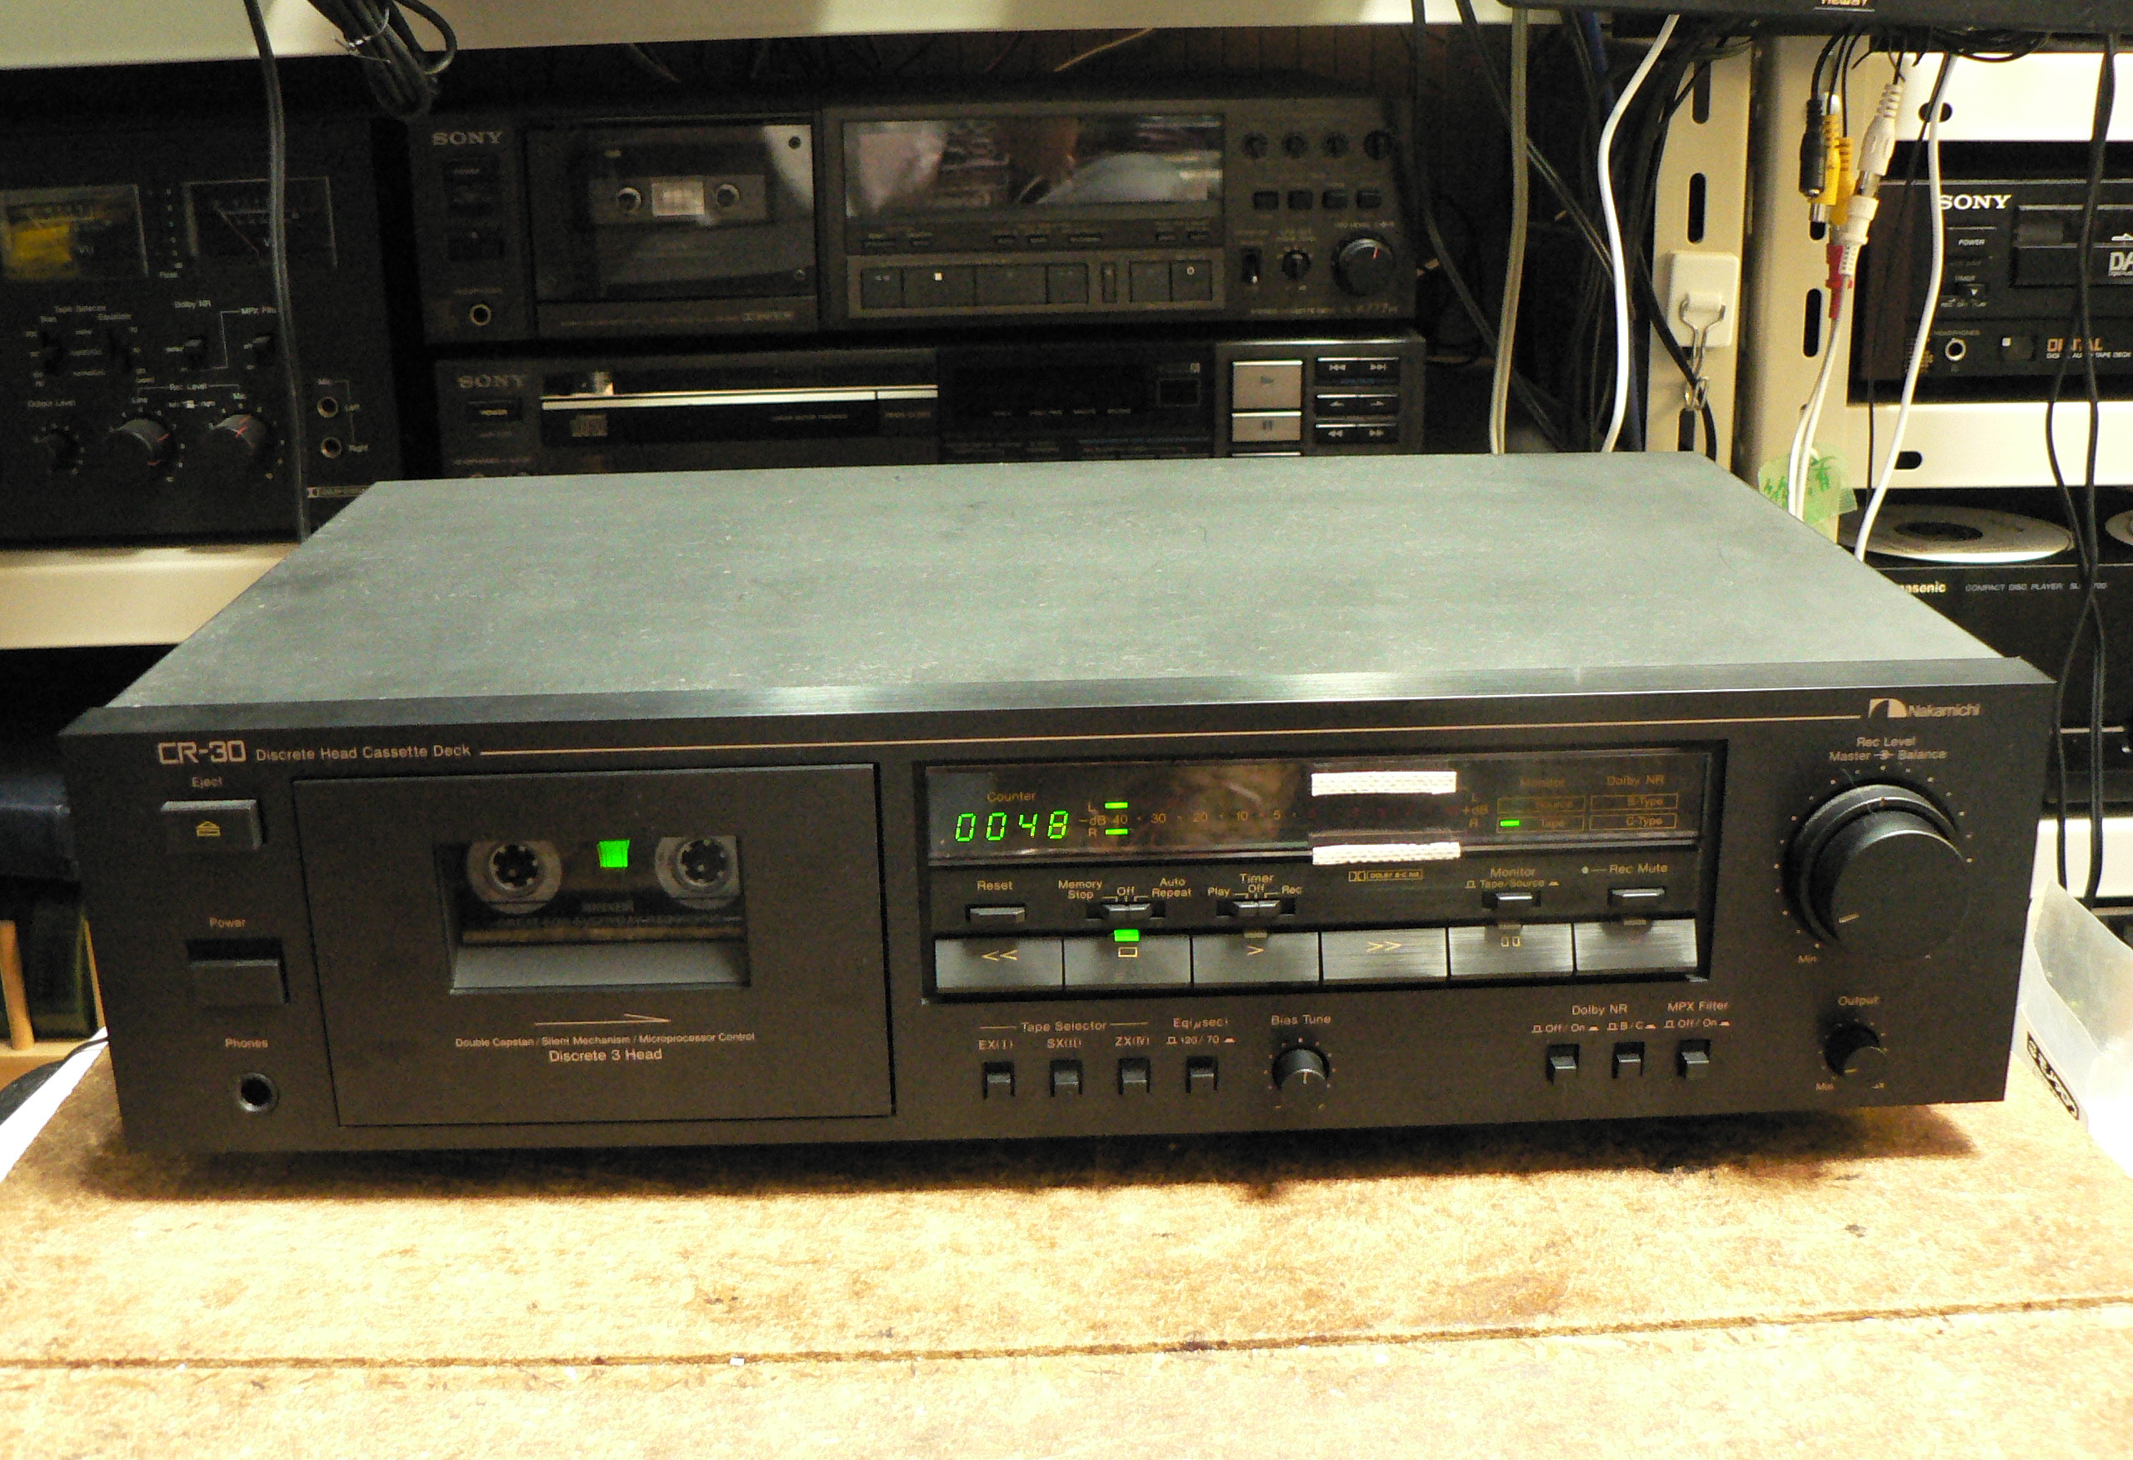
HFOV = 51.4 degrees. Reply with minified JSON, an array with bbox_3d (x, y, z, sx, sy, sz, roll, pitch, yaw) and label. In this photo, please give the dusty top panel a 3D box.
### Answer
[{"bbox_3d":[-0.004,-0.044,0.603,0.424,0.006,0.227,-1,19,-1],"label":"dusty top panel"}]

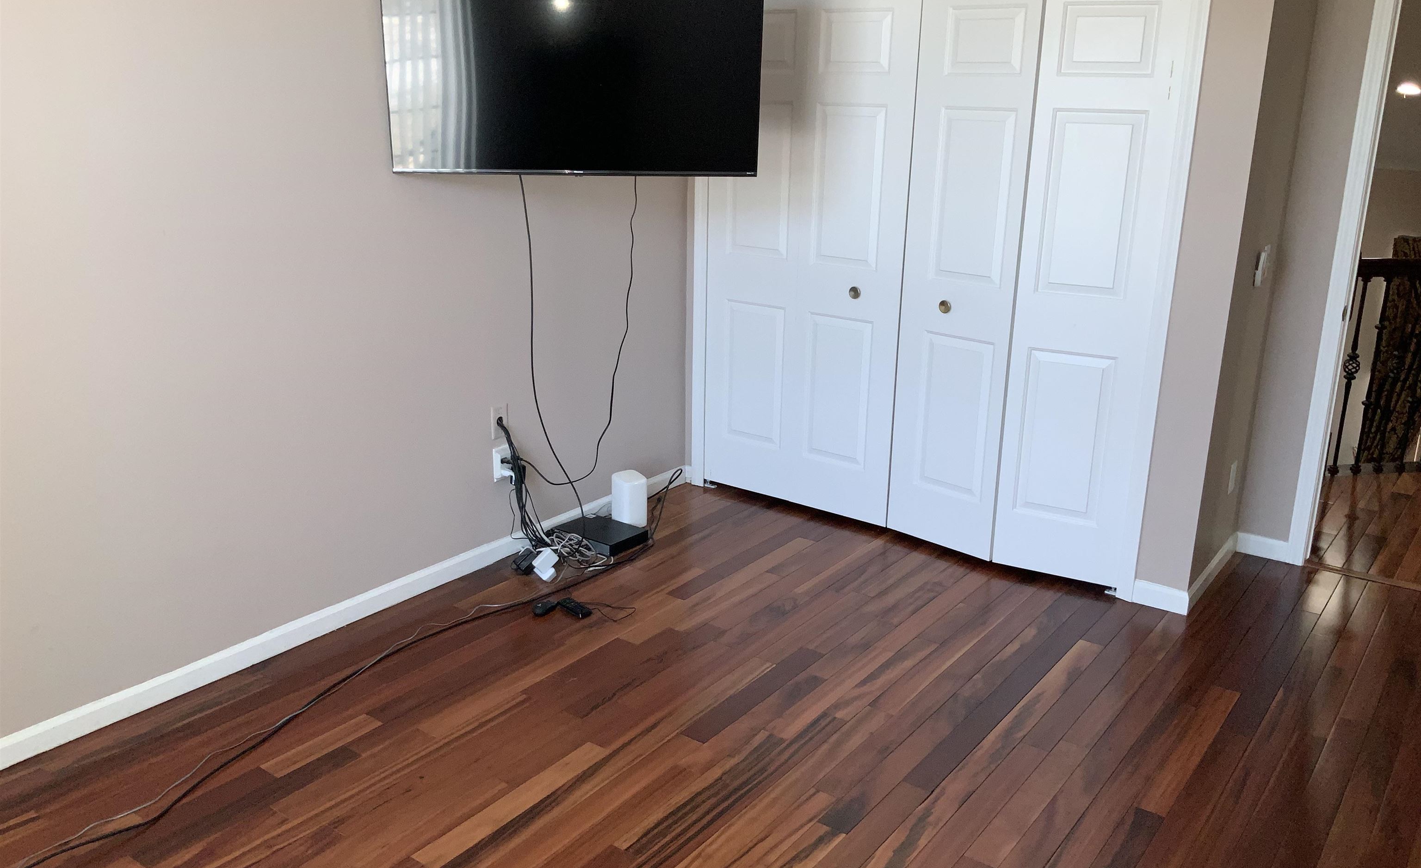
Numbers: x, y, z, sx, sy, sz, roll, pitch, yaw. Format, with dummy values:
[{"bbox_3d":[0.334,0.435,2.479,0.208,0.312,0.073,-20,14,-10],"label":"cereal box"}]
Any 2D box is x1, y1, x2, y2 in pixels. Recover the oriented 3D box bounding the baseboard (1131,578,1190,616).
[{"bbox_3d":[1.531,0.556,4.057,0.185,0.083,0.015,13,20,34],"label":"baseboard"}]

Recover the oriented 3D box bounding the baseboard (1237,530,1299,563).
[{"bbox_3d":[2.106,0.431,4.511,0.200,0.083,0.015,13,20,34],"label":"baseboard"}]

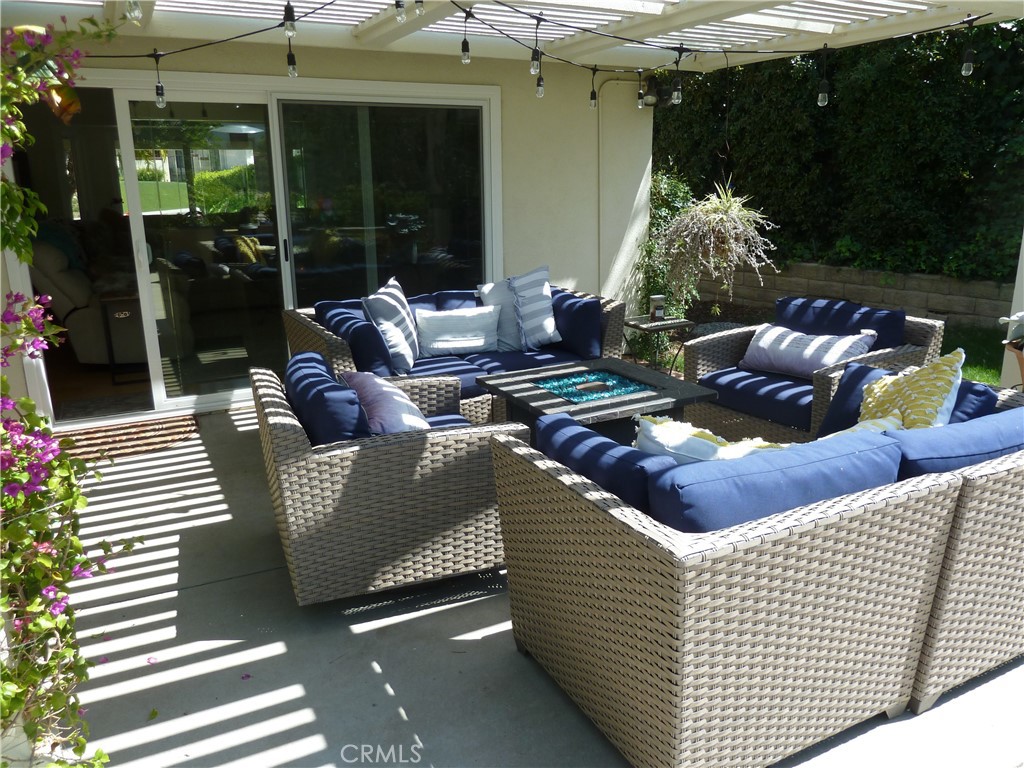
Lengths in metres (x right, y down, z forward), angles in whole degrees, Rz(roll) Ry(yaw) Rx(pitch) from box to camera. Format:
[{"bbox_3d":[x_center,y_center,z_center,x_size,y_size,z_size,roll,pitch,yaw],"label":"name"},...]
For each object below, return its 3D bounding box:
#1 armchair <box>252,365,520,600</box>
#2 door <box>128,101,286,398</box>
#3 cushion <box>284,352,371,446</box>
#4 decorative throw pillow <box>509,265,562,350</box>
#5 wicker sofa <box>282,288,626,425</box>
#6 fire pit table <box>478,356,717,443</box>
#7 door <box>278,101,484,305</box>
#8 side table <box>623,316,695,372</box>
[{"bbox_3d":[-0.523,0.326,2.938,0.870,0.700,0.870,-7,16,-20],"label":"armchair"},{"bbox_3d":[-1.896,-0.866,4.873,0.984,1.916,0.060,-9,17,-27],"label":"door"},{"bbox_3d":[-0.682,0.125,2.811,0.200,0.410,0.580,-22,21,-16],"label":"cushion"},{"bbox_3d":[0.161,-0.480,4.701,0.140,0.450,0.410,-8,8,36],"label":"decorative throw pillow"},{"bbox_3d":[-0.316,-0.148,4.592,1.908,0.760,0.954,-9,17,-28],"label":"wicker sofa"},{"bbox_3d":[0.345,0.288,3.239,0.745,0.590,0.745,-8,17,-26],"label":"fire pit table"},{"bbox_3d":[-0.840,-1.020,5.419,1.480,1.940,0.070,-9,17,-27],"label":"door"},{"bbox_3d":[1.036,-0.211,5.307,0.430,0.470,0.360,-9,17,-28],"label":"side table"}]

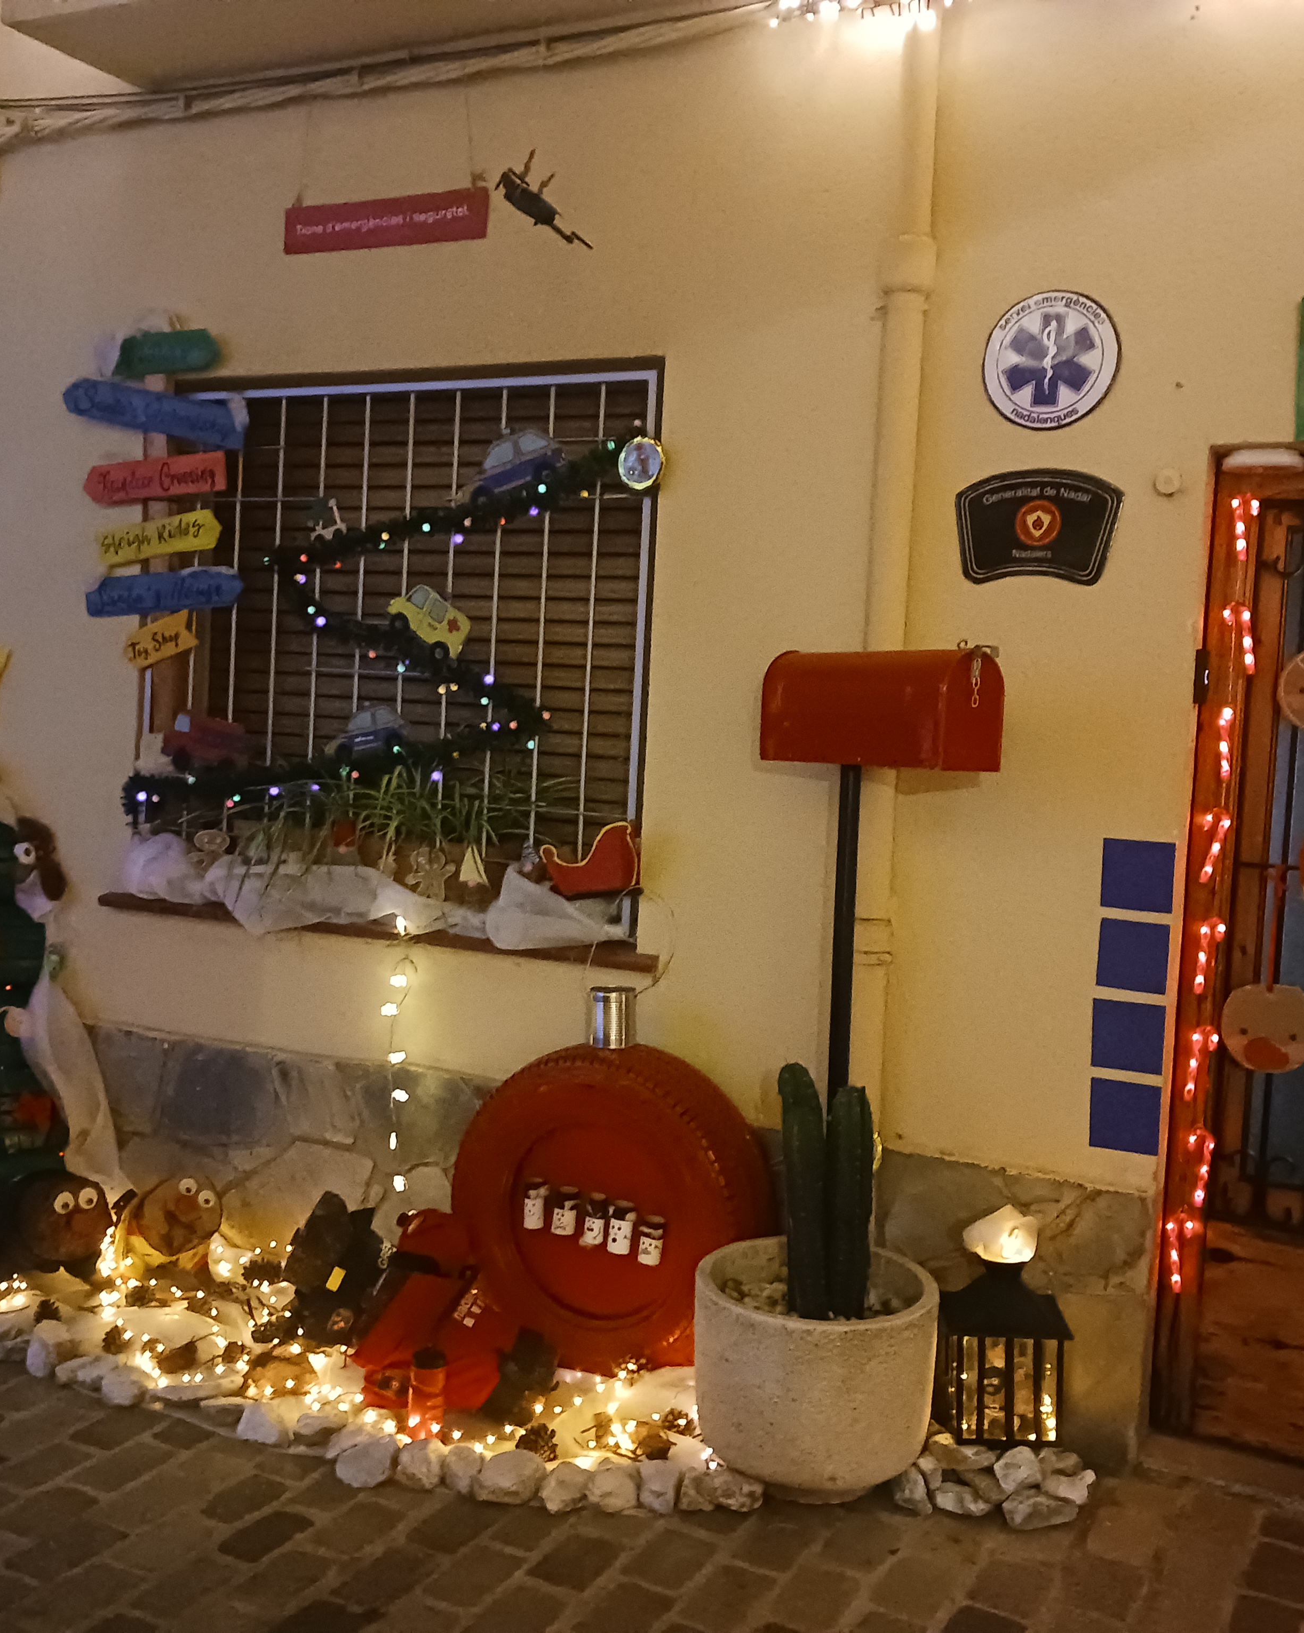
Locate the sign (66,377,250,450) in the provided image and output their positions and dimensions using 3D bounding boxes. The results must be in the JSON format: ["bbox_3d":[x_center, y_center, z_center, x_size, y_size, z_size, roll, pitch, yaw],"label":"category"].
[{"bbox_3d":[-1.266,-1.021,4.293,0.620,0.115,0.020,15,9,26],"label":"sign"}]

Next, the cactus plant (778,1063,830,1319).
[{"bbox_3d":[0.292,0.717,3.254,0.090,0.494,0.090,-2,3,6],"label":"cactus plant"}]

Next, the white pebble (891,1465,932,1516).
[{"bbox_3d":[0.504,1.307,3.300,0.085,0.080,0.090,3,4,10],"label":"white pebble"}]

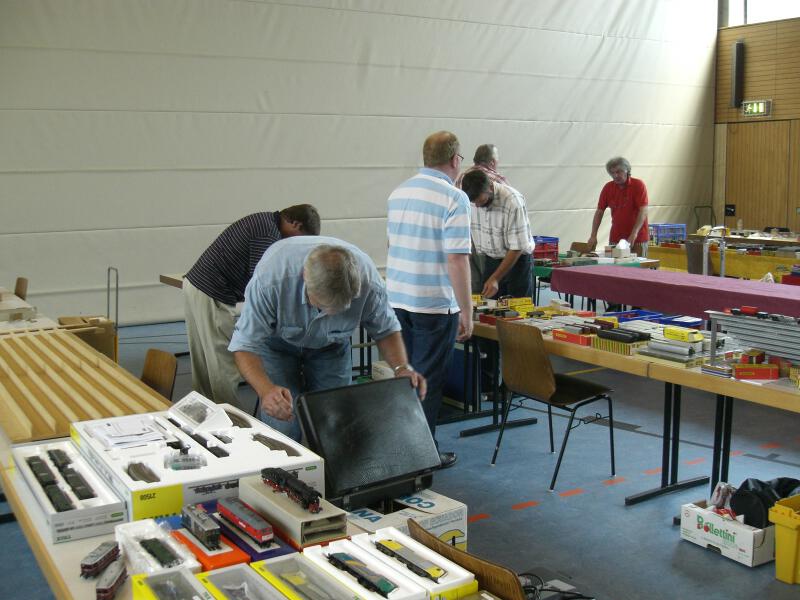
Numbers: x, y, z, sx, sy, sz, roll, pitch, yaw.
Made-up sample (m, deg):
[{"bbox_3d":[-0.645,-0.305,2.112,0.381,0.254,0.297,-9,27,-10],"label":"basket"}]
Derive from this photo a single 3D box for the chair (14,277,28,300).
[{"bbox_3d":[-2.903,0.259,6.358,0.500,0.810,0.480,-5,9,-32],"label":"chair"}]

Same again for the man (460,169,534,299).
[{"bbox_3d":[0.668,-0.102,6.128,0.720,1.580,0.550,-5,9,-32],"label":"man"}]

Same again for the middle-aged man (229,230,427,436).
[{"bbox_3d":[-0.321,0.397,3.524,0.670,1.300,0.820,-3,8,-17],"label":"middle-aged man"}]

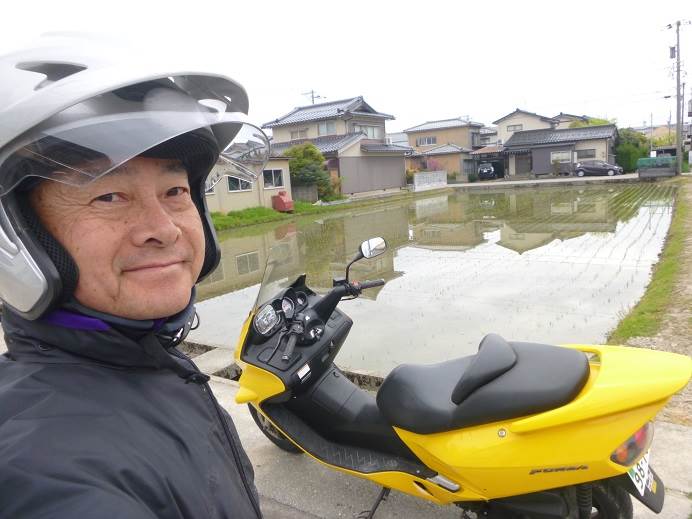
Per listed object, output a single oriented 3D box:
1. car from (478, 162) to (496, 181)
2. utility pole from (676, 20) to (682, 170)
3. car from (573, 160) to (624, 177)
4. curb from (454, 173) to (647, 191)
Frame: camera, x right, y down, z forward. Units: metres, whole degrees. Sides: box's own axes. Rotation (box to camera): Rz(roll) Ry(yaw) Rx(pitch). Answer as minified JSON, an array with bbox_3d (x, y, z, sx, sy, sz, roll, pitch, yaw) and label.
[{"bbox_3d":[15.646,-9.714,54.800,1.700,1.650,4.100,0,10,24],"label":"car"},{"bbox_3d":[26.382,-12.653,39.561,0.360,11.750,0.360,0,11,34],"label":"utility pole"},{"bbox_3d":[23.483,-8.448,46.300,4.000,1.470,1.700,2,11,35],"label":"car"},{"bbox_3d":[17.500,-7.010,46.100,17.000,0.400,0.400,3,12,37],"label":"curb"}]

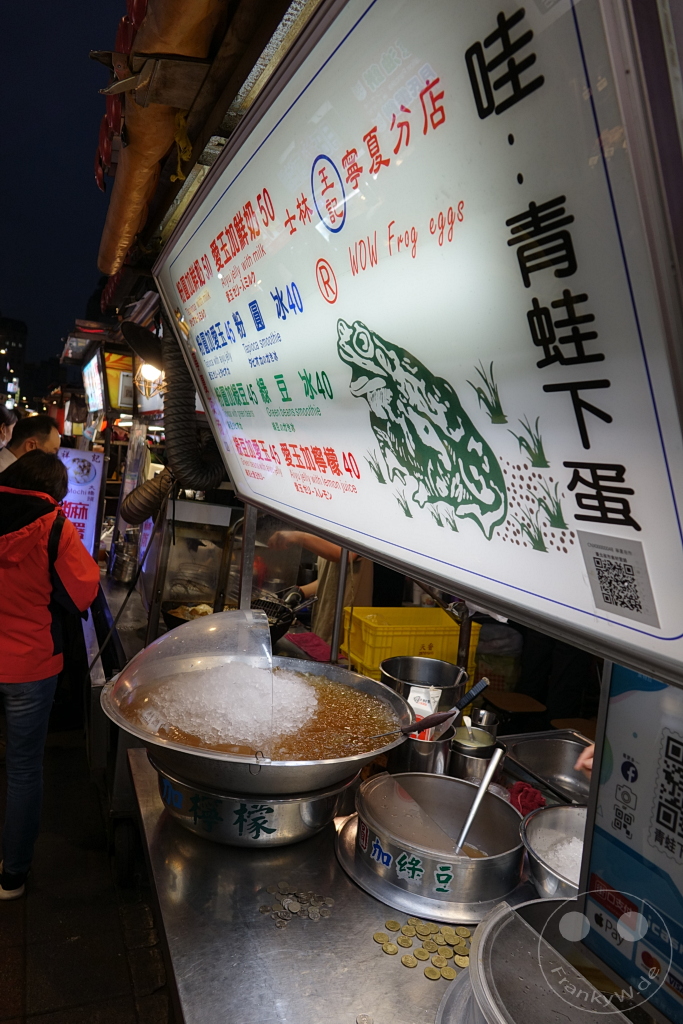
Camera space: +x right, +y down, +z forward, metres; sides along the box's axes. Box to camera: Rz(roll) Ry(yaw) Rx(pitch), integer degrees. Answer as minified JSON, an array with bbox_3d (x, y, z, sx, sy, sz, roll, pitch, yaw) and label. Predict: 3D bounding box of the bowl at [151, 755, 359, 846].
[{"bbox_3d":[-0.210,0.644,1.679,0.520,0.137,0.520,6,5,-1],"label":"bowl"}]

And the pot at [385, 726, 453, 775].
[{"bbox_3d":[0.219,0.663,1.874,0.174,0.150,0.174,6,5,-1],"label":"pot"}]

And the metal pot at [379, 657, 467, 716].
[{"bbox_3d":[0.249,0.607,2.153,0.282,0.215,0.282,6,5,-1],"label":"metal pot"}]

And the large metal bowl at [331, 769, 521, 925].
[{"bbox_3d":[0.217,0.719,1.524,0.444,0.102,0.444,6,5,-1],"label":"large metal bowl"}]

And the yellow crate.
[{"bbox_3d":[0.344,0.635,3.465,0.600,0.210,0.380,3,6,-23],"label":"yellow crate"}]

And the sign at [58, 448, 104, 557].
[{"bbox_3d":[-1.800,-0.039,4.673,0.305,0.760,0.080,4,5,-16],"label":"sign"}]

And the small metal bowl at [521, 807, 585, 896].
[{"bbox_3d":[0.530,0.745,1.365,0.354,0.140,0.354,6,5,-1],"label":"small metal bowl"}]

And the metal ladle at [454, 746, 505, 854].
[{"bbox_3d":[0.320,0.692,1.609,0.080,0.070,0.390,8,28,26],"label":"metal ladle"}]

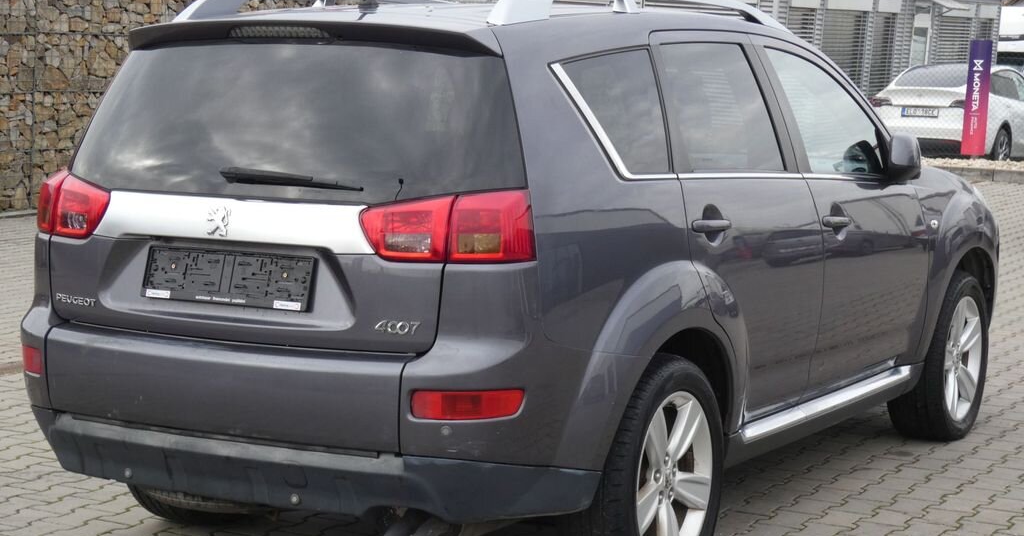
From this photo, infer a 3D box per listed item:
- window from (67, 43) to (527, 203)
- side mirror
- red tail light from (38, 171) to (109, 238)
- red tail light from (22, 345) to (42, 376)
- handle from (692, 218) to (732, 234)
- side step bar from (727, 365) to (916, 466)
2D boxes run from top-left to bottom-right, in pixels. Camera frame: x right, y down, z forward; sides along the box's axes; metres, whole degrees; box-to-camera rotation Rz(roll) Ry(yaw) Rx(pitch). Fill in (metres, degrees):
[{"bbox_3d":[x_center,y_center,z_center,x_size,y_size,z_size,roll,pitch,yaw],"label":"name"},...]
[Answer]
[{"bbox_3d":[-0.617,-0.365,4.902,1.460,0.487,0.157,4,-23,30],"label":"window"},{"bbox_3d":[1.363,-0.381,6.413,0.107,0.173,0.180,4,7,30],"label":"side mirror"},{"bbox_3d":[-1.214,-0.176,5.051,0.102,0.174,0.428,-5,8,-43],"label":"red tail light"},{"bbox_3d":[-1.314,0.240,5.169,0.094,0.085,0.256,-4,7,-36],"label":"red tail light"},{"bbox_3d":[0.561,-0.117,5.223,0.050,0.040,0.205,4,7,30],"label":"handle"},{"bbox_3d":[1.019,0.463,6.108,0.095,0.107,1.690,4,7,30],"label":"side step bar"}]

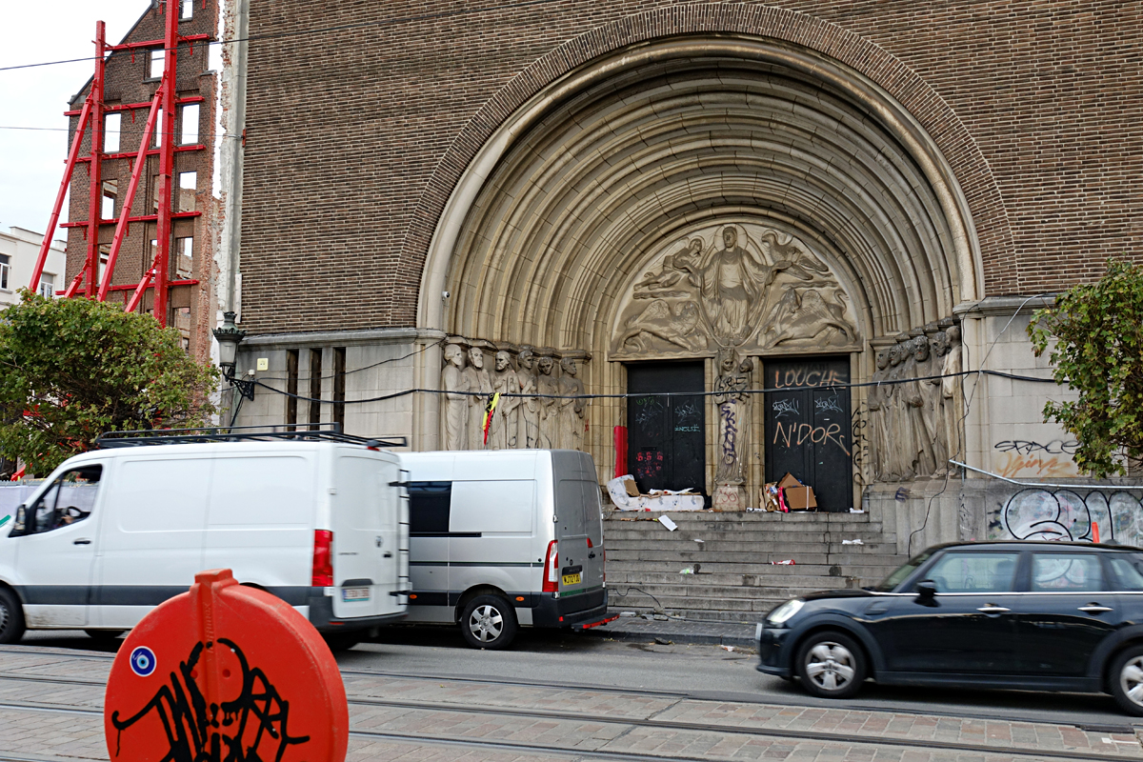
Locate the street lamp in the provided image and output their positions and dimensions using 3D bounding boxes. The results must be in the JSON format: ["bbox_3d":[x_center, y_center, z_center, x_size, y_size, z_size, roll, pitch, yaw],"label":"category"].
[{"bbox_3d":[-5.397,-0.424,18.349,0.630,1.340,1.020,-2,-7,18],"label":"street lamp"}]

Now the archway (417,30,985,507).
[{"bbox_3d":[2.199,-1.410,18.636,8.428,7.048,4.200,-2,-7,18],"label":"archway"}]

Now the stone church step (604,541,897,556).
[{"bbox_3d":[2.286,2.665,18.382,5.700,0.156,0.320,-2,-7,18],"label":"stone church step"}]

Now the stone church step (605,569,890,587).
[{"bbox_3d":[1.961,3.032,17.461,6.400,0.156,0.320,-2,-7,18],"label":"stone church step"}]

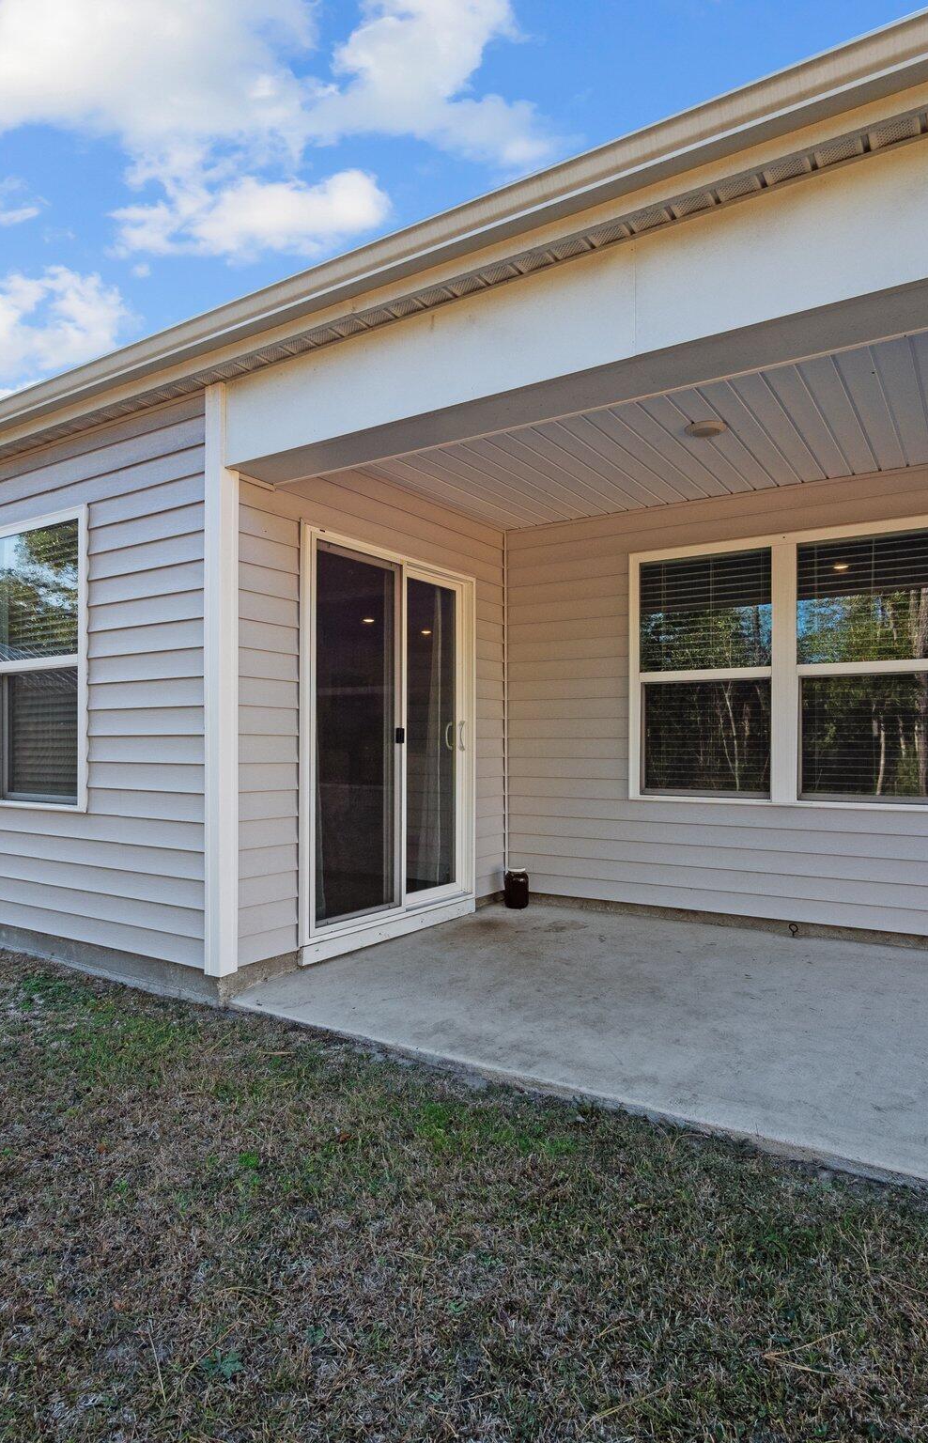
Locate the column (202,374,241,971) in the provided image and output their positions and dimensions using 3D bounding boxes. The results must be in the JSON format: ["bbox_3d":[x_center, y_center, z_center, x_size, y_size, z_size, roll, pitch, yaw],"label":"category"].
[{"bbox_3d":[-1.053,-0.173,3.393,0.100,2.530,0.100,-1,-1,33],"label":"column"}]

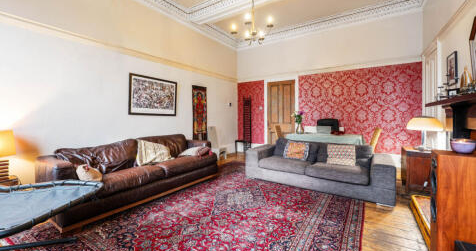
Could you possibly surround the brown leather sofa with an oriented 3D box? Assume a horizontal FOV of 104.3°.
[{"bbox_3d":[-1.443,0.598,2.984,0.970,0.790,2.320,2,3,35],"label":"brown leather sofa"}]

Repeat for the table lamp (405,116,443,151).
[{"bbox_3d":[2.900,0.100,2.858,0.390,0.530,0.390,1,3,32],"label":"table lamp"}]

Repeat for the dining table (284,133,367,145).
[{"bbox_3d":[1.806,0.563,4.056,1.450,0.740,0.820,1,3,31],"label":"dining table"}]

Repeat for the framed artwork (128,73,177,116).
[{"bbox_3d":[-1.572,-0.541,3.529,0.030,0.710,0.952,2,3,35],"label":"framed artwork"}]

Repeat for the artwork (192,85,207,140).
[{"bbox_3d":[-0.912,-0.264,4.476,0.030,1.345,0.447,2,3,35],"label":"artwork"}]

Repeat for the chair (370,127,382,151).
[{"bbox_3d":[2.465,0.488,3.655,0.560,0.920,0.450,1,3,31],"label":"chair"}]

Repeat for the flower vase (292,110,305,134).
[{"bbox_3d":[1.365,-0.073,4.110,0.290,0.530,0.270,1,3,31],"label":"flower vase"}]

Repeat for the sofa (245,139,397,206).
[{"bbox_3d":[1.288,0.634,3.183,2.090,0.680,0.970,1,3,32],"label":"sofa"}]

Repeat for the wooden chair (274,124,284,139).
[{"bbox_3d":[1.128,0.458,4.459,0.560,0.920,0.450,1,3,31],"label":"wooden chair"}]

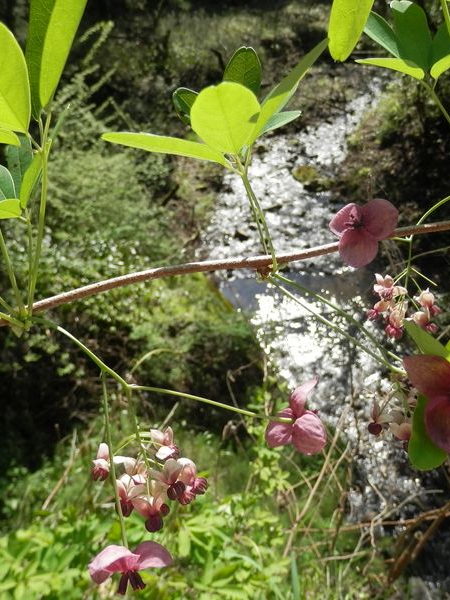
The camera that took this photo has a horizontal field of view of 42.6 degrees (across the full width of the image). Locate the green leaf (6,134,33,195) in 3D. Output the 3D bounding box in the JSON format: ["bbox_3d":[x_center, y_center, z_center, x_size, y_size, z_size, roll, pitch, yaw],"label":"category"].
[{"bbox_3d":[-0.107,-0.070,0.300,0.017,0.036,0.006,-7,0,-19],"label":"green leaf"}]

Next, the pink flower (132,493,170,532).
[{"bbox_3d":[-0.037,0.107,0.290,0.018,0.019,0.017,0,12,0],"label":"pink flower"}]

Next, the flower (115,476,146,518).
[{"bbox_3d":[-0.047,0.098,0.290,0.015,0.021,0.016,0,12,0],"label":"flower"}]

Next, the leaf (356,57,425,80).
[{"bbox_3d":[0.085,-0.118,0.295,0.037,0.005,0.016,4,3,-15],"label":"leaf"}]

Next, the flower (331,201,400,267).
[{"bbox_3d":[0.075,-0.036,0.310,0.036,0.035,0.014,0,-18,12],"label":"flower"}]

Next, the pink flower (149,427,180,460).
[{"bbox_3d":[-0.027,0.066,0.265,0.013,0.013,0.012,-11,32,-25],"label":"pink flower"}]

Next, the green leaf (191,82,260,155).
[{"bbox_3d":[0.002,-0.083,0.269,0.030,0.040,0.007,-14,55,5],"label":"green leaf"}]

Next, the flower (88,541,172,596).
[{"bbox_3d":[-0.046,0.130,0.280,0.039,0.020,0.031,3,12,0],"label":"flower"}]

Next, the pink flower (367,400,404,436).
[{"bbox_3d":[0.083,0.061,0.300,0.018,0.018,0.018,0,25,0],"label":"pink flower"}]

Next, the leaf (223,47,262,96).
[{"bbox_3d":[0.010,-0.114,0.308,0.019,0.049,0.006,-2,-15,3],"label":"leaf"}]

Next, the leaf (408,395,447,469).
[{"bbox_3d":[0.081,0.049,0.222,0.017,0.033,0.006,16,0,22],"label":"leaf"}]

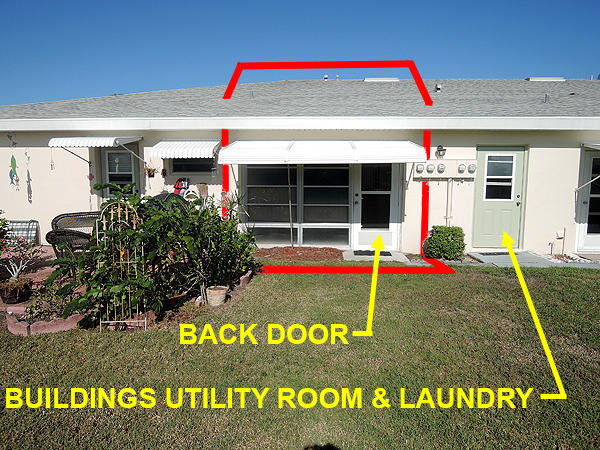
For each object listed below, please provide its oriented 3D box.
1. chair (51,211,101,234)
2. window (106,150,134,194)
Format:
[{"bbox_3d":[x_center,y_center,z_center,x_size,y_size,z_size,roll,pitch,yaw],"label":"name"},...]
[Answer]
[{"bbox_3d":[-3.853,0.220,7.473,0.800,0.860,0.900,3,7,22],"label":"chair"},{"bbox_3d":[-3.900,-1.117,9.025,0.632,0.991,0.080,0,7,3],"label":"window"}]

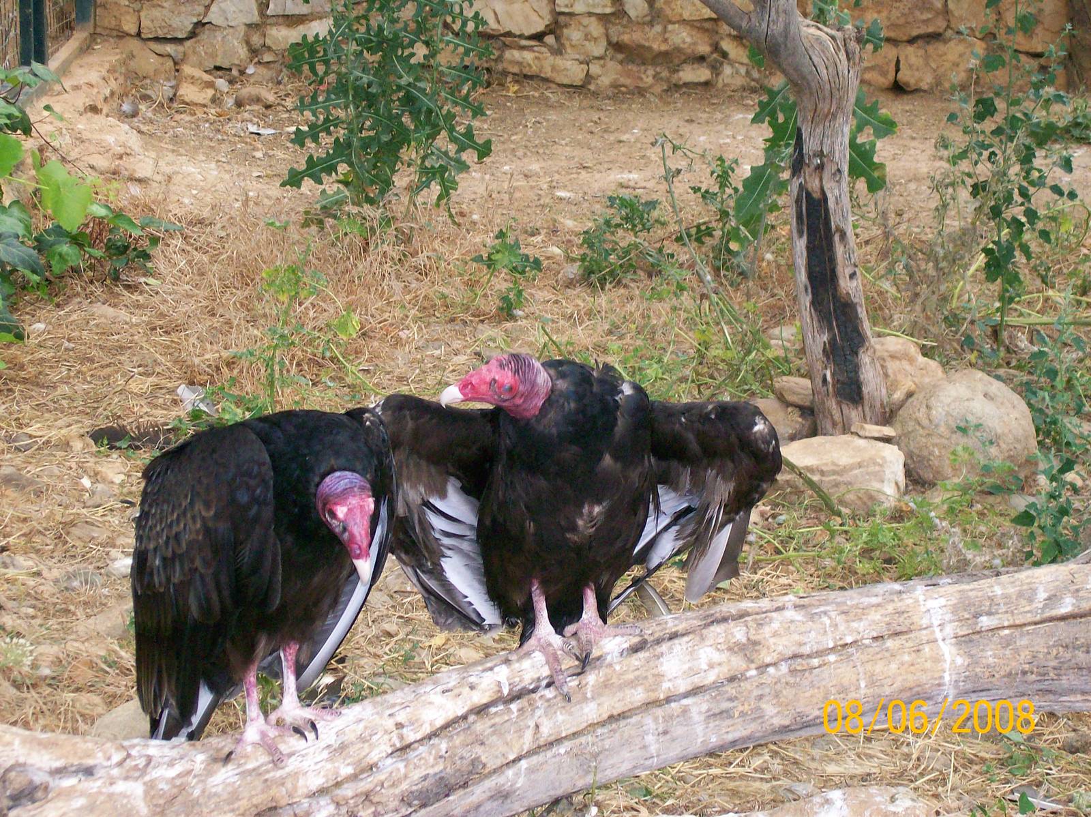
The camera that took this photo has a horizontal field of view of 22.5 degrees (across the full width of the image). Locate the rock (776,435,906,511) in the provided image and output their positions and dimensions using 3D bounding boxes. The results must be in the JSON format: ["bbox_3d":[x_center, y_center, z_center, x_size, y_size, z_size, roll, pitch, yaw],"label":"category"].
[{"bbox_3d":[0.495,0.110,4.620,0.210,0.085,0.155,5,17,12],"label":"rock"}]

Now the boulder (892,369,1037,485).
[{"bbox_3d":[0.715,0.030,4.736,0.240,0.200,0.220,1,17,0],"label":"boulder"}]

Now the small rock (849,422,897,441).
[{"bbox_3d":[0.557,0.039,4.660,0.078,0.022,0.045,1,17,0],"label":"small rock"}]

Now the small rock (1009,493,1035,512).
[{"bbox_3d":[0.792,0.155,4.586,0.042,0.030,0.040,1,17,0],"label":"small rock"}]

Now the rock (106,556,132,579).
[{"bbox_3d":[-0.667,0.249,4.300,0.047,0.024,0.040,1,17,0],"label":"rock"}]

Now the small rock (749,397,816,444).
[{"bbox_3d":[0.410,0.025,4.870,0.140,0.095,0.120,-2,18,-10],"label":"small rock"}]

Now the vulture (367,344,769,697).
[{"bbox_3d":[0.043,0.108,3.477,0.510,0.440,0.360,0,17,-3],"label":"vulture"}]

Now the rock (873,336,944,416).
[{"bbox_3d":[0.661,-0.046,4.996,0.150,0.150,0.150,1,17,0],"label":"rock"}]

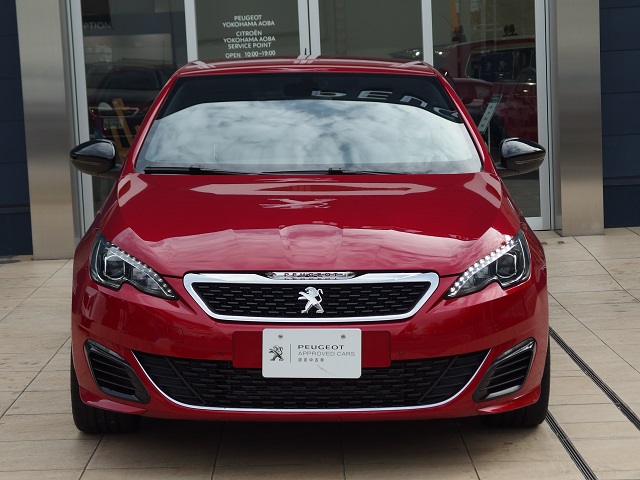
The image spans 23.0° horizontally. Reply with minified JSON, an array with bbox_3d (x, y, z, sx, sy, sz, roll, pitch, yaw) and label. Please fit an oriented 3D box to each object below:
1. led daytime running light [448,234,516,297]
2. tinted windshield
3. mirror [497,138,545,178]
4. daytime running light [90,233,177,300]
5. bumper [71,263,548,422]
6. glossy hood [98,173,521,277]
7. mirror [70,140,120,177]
[{"bbox_3d":[0.575,0.094,5.572,0.290,0.180,0.340,-1,6,-1],"label":"led daytime running light"},{"bbox_3d":[-0.049,-0.510,6.695,1.425,0.420,0.870,-1,6,-1],"label":"tinted windshield"},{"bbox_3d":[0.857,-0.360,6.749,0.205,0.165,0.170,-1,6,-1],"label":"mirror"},{"bbox_3d":[-0.661,0.095,5.579,0.340,0.195,0.400,-1,6,-1],"label":"daytime running light"},{"bbox_3d":[-0.029,0.347,5.508,1.775,0.510,0.580,-1,6,-1],"label":"bumper"},{"bbox_3d":[-0.036,-0.076,5.783,1.580,0.290,1.080,-1,6,-1],"label":"glossy hood"},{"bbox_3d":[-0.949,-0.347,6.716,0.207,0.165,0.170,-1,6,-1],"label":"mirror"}]

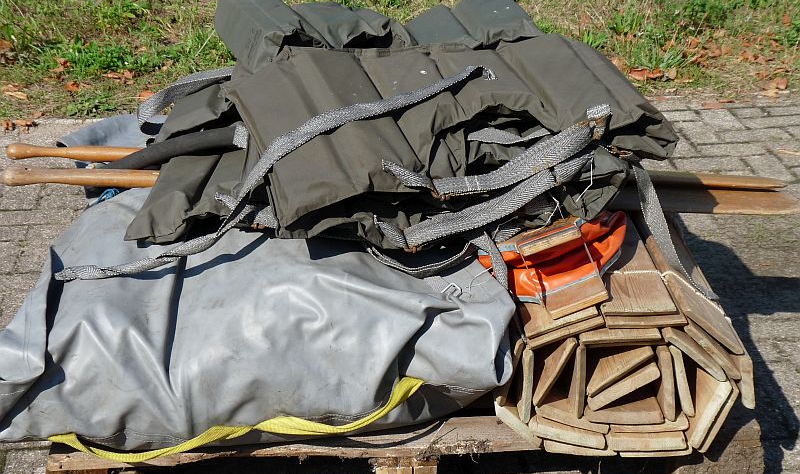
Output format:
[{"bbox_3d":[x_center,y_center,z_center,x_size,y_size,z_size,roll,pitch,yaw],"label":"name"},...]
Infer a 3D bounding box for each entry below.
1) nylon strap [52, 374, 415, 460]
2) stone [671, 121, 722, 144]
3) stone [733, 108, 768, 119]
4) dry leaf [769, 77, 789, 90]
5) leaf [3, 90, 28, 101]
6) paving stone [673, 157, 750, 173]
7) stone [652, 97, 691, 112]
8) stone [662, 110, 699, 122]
[{"bbox_3d":[-0.273,0.304,2.459,0.645,0.095,0.110,-3,24,-6],"label":"nylon strap"},{"bbox_3d":[0.892,-0.281,4.362,0.100,0.070,0.204,-3,24,-6],"label":"stone"},{"bbox_3d":[1.080,-0.354,4.531,0.100,0.070,0.090,-3,24,-6],"label":"stone"},{"bbox_3d":[1.222,-0.493,4.686,0.060,0.030,0.050,-3,24,-6],"label":"dry leaf"},{"bbox_3d":[-1.215,-0.447,4.602,0.085,0.025,0.060,-3,24,-6],"label":"leaf"},{"bbox_3d":[0.870,-0.175,4.120,0.204,0.070,0.100,-3,24,-6],"label":"paving stone"},{"bbox_3d":[0.805,-0.381,4.594,0.204,0.070,0.100,-3,24,-6],"label":"stone"},{"bbox_3d":[0.822,-0.340,4.499,0.204,0.070,0.100,-3,24,-6],"label":"stone"}]

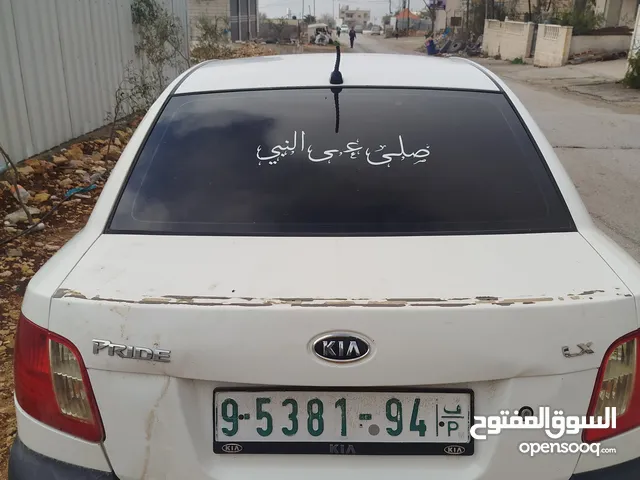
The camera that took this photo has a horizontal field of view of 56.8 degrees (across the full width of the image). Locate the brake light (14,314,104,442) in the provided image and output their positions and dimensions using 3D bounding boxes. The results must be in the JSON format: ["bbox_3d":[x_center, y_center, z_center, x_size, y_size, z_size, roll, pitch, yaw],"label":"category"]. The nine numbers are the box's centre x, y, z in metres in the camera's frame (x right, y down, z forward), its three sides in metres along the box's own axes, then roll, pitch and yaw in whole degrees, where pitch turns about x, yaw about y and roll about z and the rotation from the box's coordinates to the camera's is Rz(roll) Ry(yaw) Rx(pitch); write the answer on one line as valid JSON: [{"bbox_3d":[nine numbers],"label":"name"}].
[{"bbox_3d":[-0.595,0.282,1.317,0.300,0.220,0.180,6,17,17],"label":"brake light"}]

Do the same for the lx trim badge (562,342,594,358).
[{"bbox_3d":[0.527,0.225,1.205,0.068,0.025,0.008,-4,3,-10],"label":"lx trim badge"}]

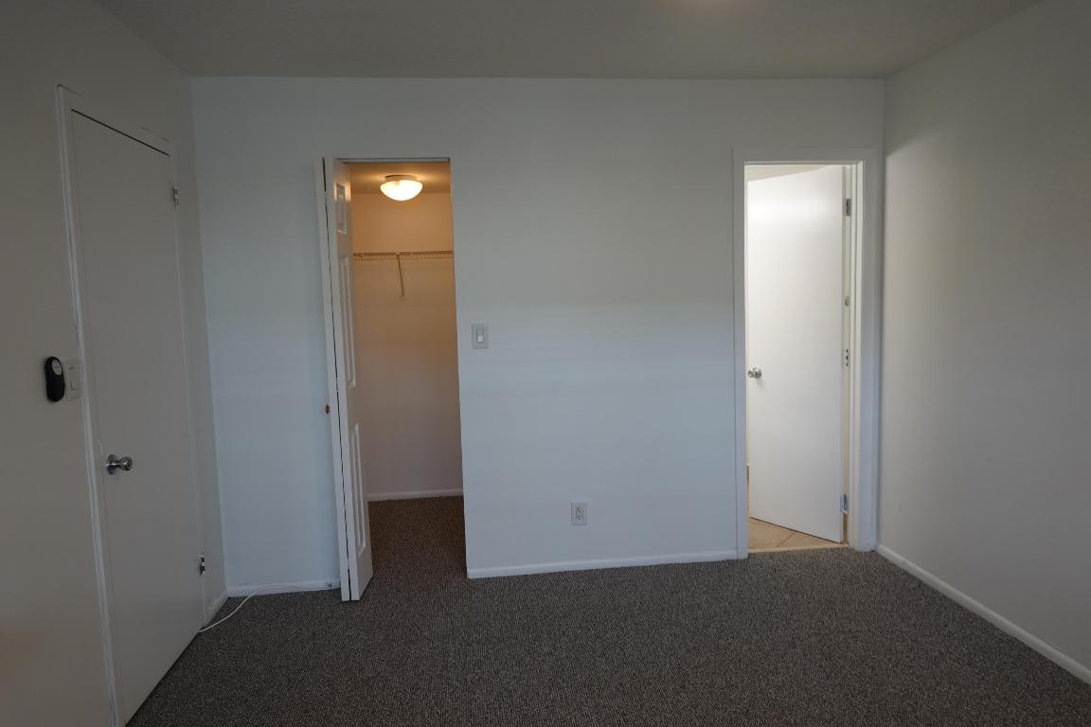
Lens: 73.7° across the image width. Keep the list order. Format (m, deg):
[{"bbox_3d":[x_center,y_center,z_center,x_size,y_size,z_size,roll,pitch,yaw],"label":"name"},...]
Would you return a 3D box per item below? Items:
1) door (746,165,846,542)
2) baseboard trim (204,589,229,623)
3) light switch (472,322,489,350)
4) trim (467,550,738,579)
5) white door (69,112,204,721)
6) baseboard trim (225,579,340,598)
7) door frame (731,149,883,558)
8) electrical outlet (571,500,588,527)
[{"bbox_3d":[1.428,-0.042,4.131,0.038,2.025,0.612,-6,7,-36],"label":"door"},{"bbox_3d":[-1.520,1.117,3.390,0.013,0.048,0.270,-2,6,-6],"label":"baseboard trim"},{"bbox_3d":[-0.315,-0.133,3.537,0.072,0.120,0.011,-2,6,-6],"label":"light switch"},{"bbox_3d":[0.306,1.034,3.718,1.400,0.048,0.013,-2,6,-6],"label":"trim"},{"bbox_3d":[-1.510,0.178,2.741,0.042,2.030,0.770,-2,6,-6],"label":"white door"},{"bbox_3d":[-1.272,1.095,3.548,0.540,0.046,0.013,-2,6,-6],"label":"baseboard trim"},{"bbox_3d":[1.346,-0.030,3.788,0.772,2.097,0.130,-2,6,-6],"label":"door frame"},{"bbox_3d":[0.173,0.762,3.678,0.076,0.121,0.011,-2,6,-6],"label":"electrical outlet"}]

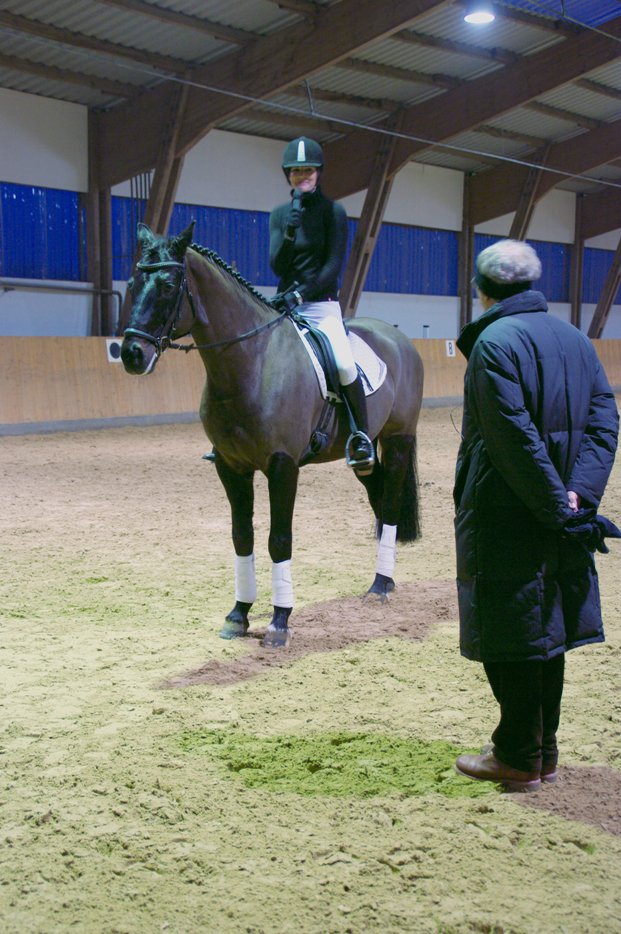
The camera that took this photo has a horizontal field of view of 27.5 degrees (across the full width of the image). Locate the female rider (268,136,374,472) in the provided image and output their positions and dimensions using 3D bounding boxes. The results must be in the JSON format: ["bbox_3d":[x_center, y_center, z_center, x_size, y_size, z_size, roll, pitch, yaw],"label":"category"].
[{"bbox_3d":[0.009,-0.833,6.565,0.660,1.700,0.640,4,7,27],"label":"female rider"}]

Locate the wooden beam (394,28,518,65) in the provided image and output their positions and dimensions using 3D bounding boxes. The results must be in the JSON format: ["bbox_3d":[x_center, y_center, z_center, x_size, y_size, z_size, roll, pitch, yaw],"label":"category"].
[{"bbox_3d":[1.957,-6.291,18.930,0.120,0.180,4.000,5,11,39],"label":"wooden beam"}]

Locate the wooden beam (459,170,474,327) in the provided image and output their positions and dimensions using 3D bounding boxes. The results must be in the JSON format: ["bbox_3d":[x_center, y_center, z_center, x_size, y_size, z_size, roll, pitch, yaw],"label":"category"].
[{"bbox_3d":[3.397,-4.308,27.433,0.230,4.000,0.200,6,8,41],"label":"wooden beam"}]

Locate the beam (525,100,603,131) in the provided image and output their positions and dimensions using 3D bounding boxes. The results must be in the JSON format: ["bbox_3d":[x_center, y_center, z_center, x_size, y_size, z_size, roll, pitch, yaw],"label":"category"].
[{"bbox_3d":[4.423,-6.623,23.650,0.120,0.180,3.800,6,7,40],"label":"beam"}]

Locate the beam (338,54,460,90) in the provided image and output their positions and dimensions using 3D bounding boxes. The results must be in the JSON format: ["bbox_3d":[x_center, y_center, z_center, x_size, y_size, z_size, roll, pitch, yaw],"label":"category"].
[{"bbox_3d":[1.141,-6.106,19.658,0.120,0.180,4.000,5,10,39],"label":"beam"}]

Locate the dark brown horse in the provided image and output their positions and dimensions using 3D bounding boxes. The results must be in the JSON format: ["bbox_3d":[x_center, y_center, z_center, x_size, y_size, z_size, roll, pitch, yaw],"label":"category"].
[{"bbox_3d":[-0.035,-0.178,6.647,0.640,2.030,2.360,4,7,32],"label":"dark brown horse"}]

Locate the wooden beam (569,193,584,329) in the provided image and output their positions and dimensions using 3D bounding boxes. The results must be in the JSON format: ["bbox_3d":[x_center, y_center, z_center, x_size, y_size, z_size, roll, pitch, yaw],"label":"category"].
[{"bbox_3d":[6.538,-4.671,31.045,0.230,4.000,0.200,6,8,41],"label":"wooden beam"}]

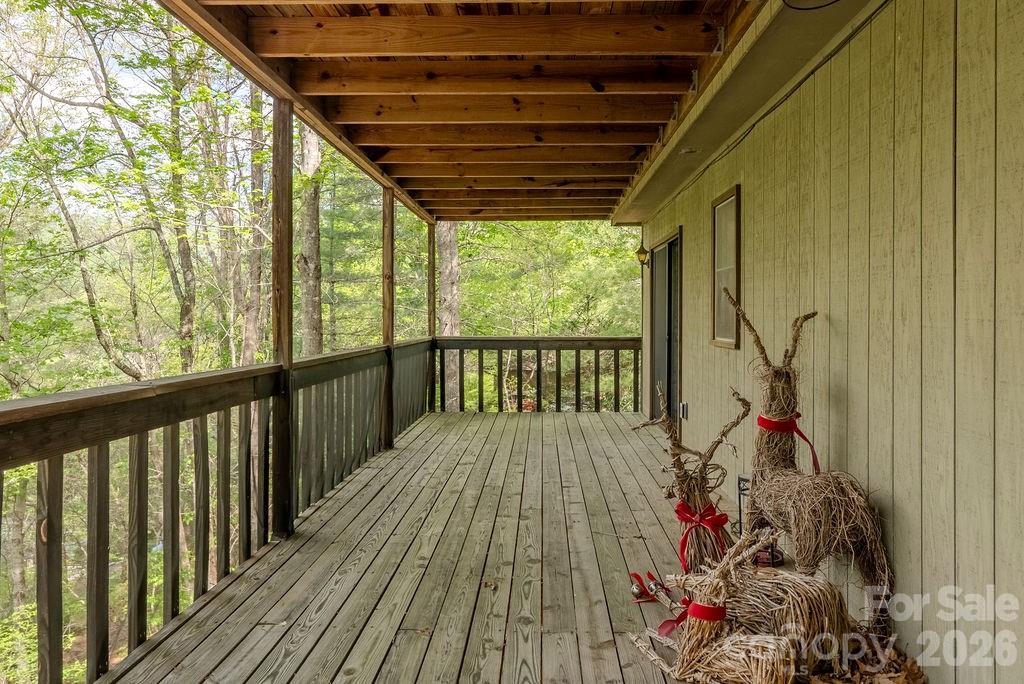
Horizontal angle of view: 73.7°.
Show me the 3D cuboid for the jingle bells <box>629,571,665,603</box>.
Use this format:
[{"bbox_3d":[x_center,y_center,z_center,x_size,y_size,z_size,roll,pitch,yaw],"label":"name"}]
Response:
[{"bbox_3d":[0.600,1.085,3.020,0.160,0.095,0.100,0,2,0],"label":"jingle bells"}]

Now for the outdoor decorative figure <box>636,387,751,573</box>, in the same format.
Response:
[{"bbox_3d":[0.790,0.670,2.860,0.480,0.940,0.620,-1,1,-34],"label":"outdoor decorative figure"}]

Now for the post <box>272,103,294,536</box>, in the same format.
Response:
[{"bbox_3d":[-1.304,-0.137,3.885,0.090,2.480,0.090,0,1,0],"label":"post"}]

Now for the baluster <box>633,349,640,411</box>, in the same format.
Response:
[{"bbox_3d":[1.628,0.506,8.970,0.060,0.860,0.045,0,1,0],"label":"baluster"}]

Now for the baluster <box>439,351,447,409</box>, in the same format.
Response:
[{"bbox_3d":[-0.914,0.506,8.970,0.060,0.860,0.045,0,1,0],"label":"baluster"}]

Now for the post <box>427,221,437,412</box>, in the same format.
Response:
[{"bbox_3d":[-1.056,-0.313,9.000,0.089,2.480,0.089,0,1,0],"label":"post"}]

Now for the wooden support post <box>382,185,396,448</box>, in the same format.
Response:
[{"bbox_3d":[-1.187,-0.236,6.565,0.089,2.480,0.089,0,1,0],"label":"wooden support post"}]

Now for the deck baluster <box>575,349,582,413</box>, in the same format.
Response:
[{"bbox_3d":[0.866,0.506,8.970,0.060,0.860,0.045,0,1,0],"label":"deck baluster"}]

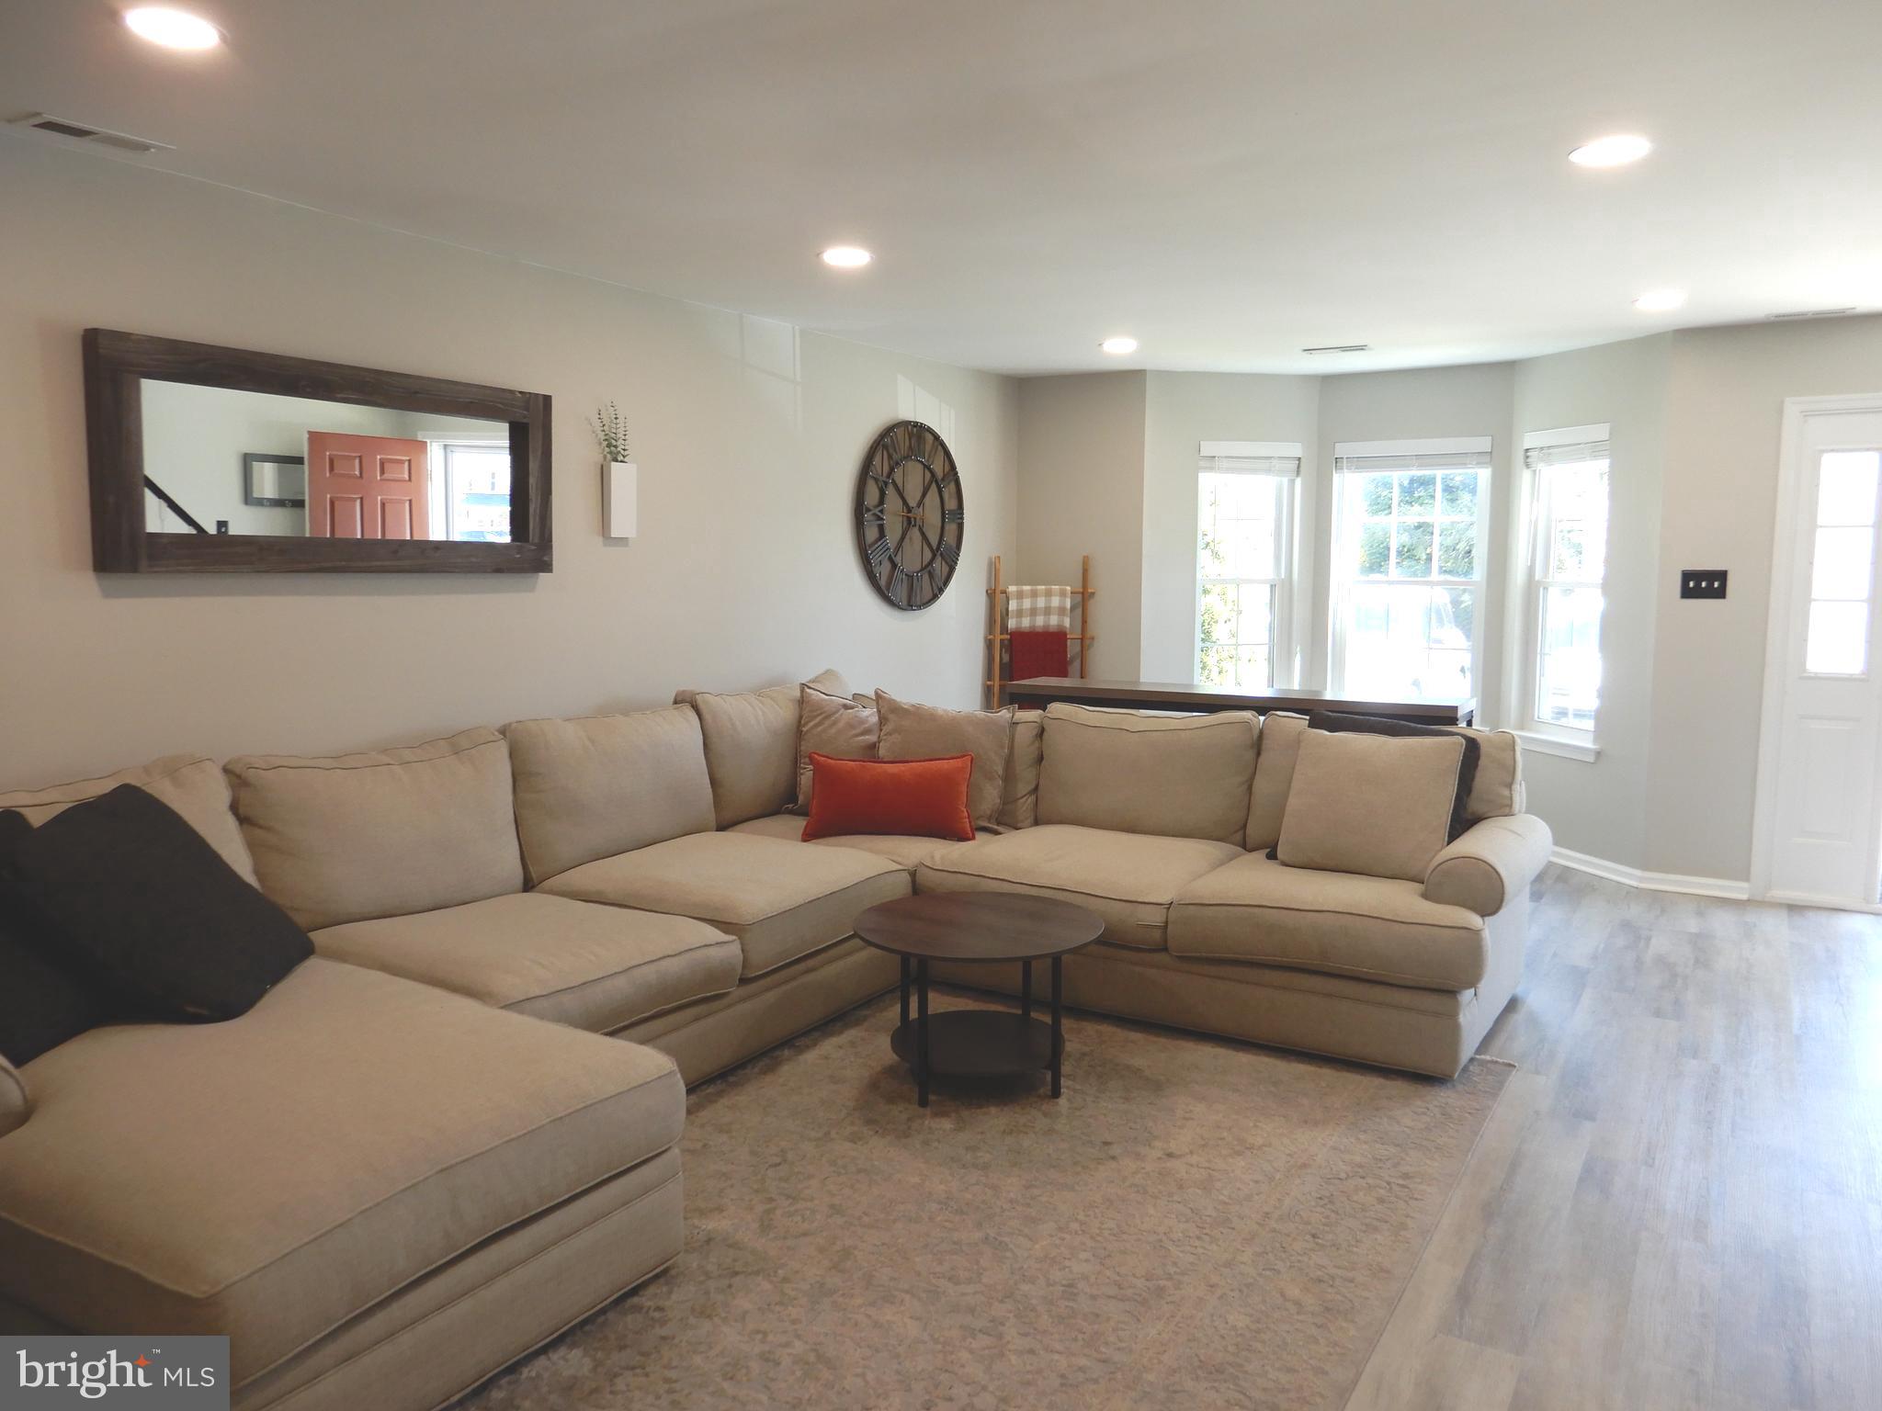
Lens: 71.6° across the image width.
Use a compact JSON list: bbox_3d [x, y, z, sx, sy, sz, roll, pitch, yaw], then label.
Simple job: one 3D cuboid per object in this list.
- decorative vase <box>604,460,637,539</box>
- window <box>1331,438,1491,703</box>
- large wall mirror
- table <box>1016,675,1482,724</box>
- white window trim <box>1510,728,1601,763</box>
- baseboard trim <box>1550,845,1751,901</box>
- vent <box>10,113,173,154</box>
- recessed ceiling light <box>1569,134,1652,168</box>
[{"bbox_3d":[-1.176,-0.748,4.775,0.050,0.265,0.120,4,7,32],"label":"decorative vase"},{"bbox_3d":[2.428,-0.637,6.802,0.770,1.450,0.110,4,7,30],"label":"window"},{"bbox_3d":[-1.735,-0.695,3.875,0.065,0.600,1.430,4,7,32],"label":"large wall mirror"},{"bbox_3d":[1.163,0.399,5.356,1.850,0.925,0.360,4,7,30],"label":"table"},{"bbox_3d":[2.963,0.198,6.348,0.070,0.085,0.640,-1,6,-15],"label":"white window trim"},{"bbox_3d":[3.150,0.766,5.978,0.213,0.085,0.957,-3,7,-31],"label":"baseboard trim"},{"bbox_3d":[-2.039,-1.364,3.138,0.145,0.015,0.300,4,7,32],"label":"vent"},{"bbox_3d":[1.633,-1.352,3.185,0.185,0.025,0.185,4,7,32],"label":"recessed ceiling light"}]

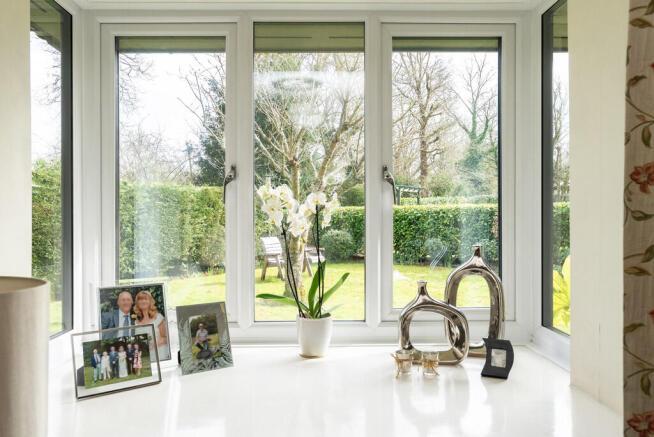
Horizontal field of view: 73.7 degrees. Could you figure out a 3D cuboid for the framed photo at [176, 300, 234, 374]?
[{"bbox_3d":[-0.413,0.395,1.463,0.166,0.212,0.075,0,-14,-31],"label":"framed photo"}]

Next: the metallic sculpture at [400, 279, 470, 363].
[{"bbox_3d":[0.370,0.355,1.515,0.235,0.280,0.080,0,0,4],"label":"metallic sculpture"}]

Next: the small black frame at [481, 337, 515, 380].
[{"bbox_3d":[0.535,0.438,1.380,0.085,0.113,0.055,0,0,31],"label":"small black frame"}]

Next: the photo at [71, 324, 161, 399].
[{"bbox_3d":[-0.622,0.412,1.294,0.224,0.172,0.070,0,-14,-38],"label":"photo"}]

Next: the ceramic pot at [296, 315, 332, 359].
[{"bbox_3d":[-0.044,0.428,1.590,0.131,0.134,0.131,0,0,0],"label":"ceramic pot"}]

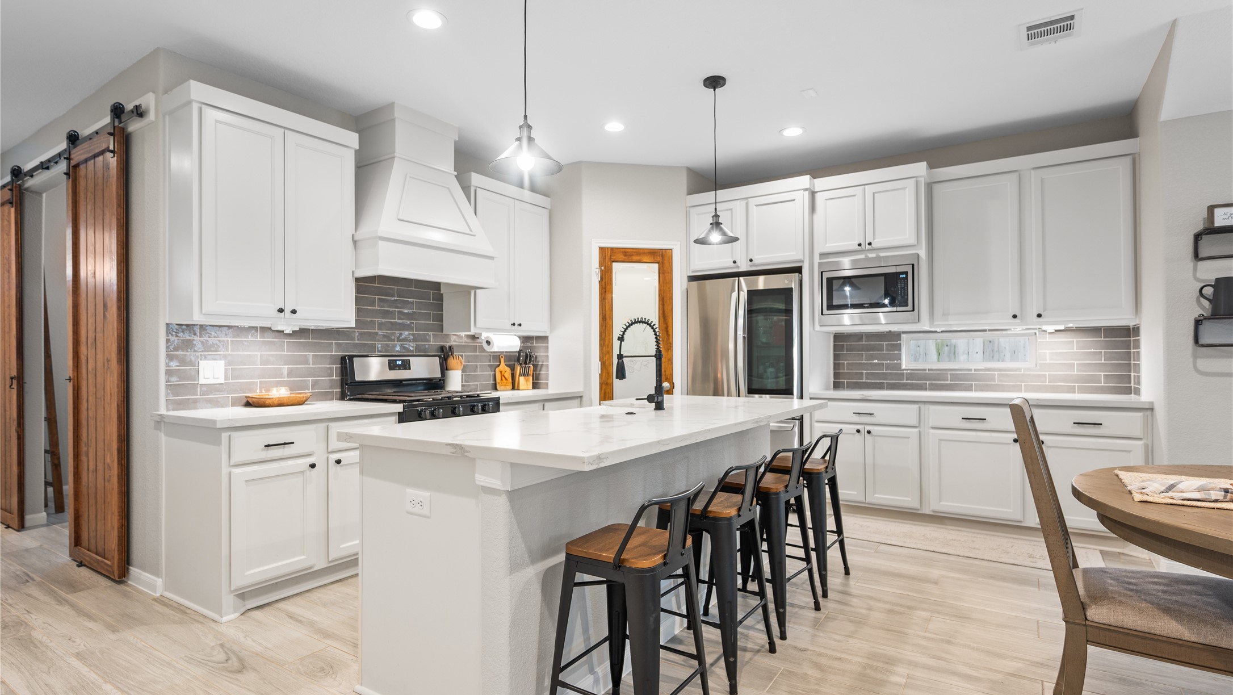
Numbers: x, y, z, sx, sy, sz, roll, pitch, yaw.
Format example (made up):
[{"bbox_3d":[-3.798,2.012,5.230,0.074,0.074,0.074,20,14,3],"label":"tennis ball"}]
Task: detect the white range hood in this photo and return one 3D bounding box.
[{"bbox_3d":[-1.320,-0.950,4.040,0.542,1.085,0.931,-1,-1,34],"label":"white range hood"}]

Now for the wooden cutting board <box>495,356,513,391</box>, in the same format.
[{"bbox_3d":[-0.930,0.206,5.089,0.018,0.292,0.168,-12,-7,33],"label":"wooden cutting board"}]

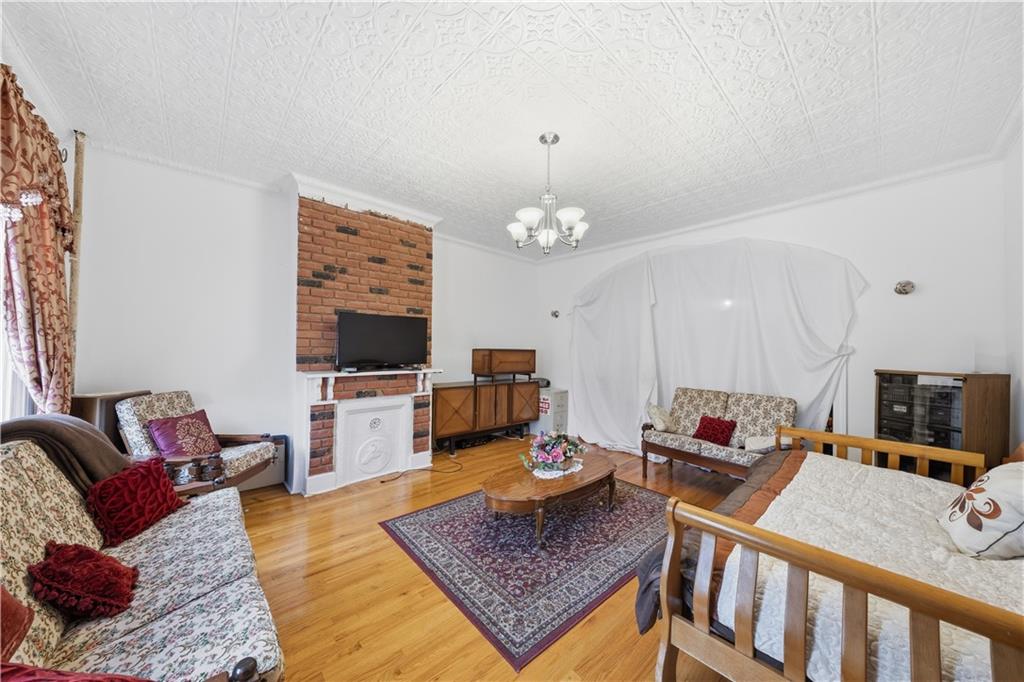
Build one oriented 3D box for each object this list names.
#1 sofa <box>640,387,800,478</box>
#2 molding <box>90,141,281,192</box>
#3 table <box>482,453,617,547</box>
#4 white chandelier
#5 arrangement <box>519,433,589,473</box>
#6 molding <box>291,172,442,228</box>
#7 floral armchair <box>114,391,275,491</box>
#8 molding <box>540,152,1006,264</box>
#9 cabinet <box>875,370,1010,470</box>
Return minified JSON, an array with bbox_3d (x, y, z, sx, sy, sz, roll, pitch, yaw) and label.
[{"bbox_3d":[1.954,0.969,3.285,0.770,0.880,1.180,1,-1,-37],"label":"sofa"},{"bbox_3d":[-2.785,-1.474,3.028,1.290,0.065,0.065,1,-1,-44],"label":"molding"},{"bbox_3d":[0.343,1.207,2.716,1.310,0.360,0.680,1,-1,-42],"label":"table"},{"bbox_3d":[0.269,-1.085,2.492,0.640,0.810,0.640,0,-1,0],"label":"white chandelier"},{"bbox_3d":[0.365,0.905,2.859,0.450,0.250,0.390,1,-1,-42],"label":"arrangement"},{"bbox_3d":[-1.429,-1.402,3.595,1.520,0.166,0.100,1,-1,-44],"label":"molding"},{"bbox_3d":[-2.492,0.906,2.740,0.840,0.920,0.700,0,-1,-2],"label":"floral armchair"},{"bbox_3d":[2.156,-1.410,4.385,0.070,0.075,4.860,1,-1,-44],"label":"molding"},{"bbox_3d":[3.397,0.830,2.728,0.440,1.160,0.500,1,-1,-14],"label":"cabinet"}]

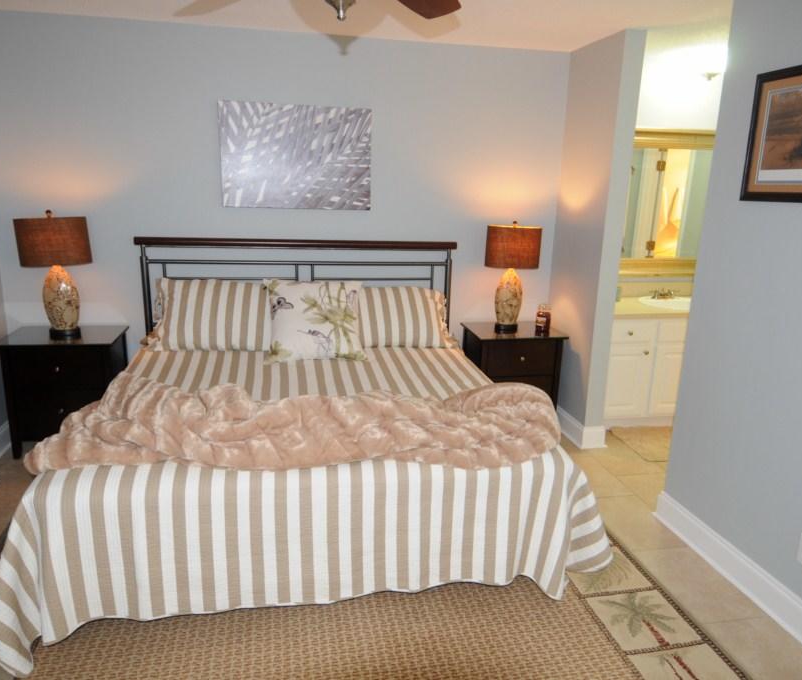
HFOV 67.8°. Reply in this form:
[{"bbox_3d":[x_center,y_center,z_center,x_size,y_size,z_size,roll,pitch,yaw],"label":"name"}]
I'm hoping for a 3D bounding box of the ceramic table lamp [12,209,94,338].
[{"bbox_3d":[-1.984,-0.371,3.440,0.387,0.731,0.256,-1,13,-10],"label":"ceramic table lamp"}]

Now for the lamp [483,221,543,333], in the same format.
[{"bbox_3d":[0.728,-0.407,3.906,0.376,0.725,0.256,-1,13,-10],"label":"lamp"}]

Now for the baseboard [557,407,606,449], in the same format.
[{"bbox_3d":[1.177,0.550,4.086,0.181,0.150,0.632,-1,13,-10],"label":"baseboard"}]

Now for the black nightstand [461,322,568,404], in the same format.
[{"bbox_3d":[0.747,0.275,4.067,0.590,0.674,0.474,-1,13,-10],"label":"black nightstand"}]

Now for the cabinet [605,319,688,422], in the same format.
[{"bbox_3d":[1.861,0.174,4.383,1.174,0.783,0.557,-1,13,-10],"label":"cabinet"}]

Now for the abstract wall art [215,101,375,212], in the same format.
[{"bbox_3d":[-0.644,-1.137,3.725,0.921,0.619,0.038,-1,13,-10],"label":"abstract wall art"}]

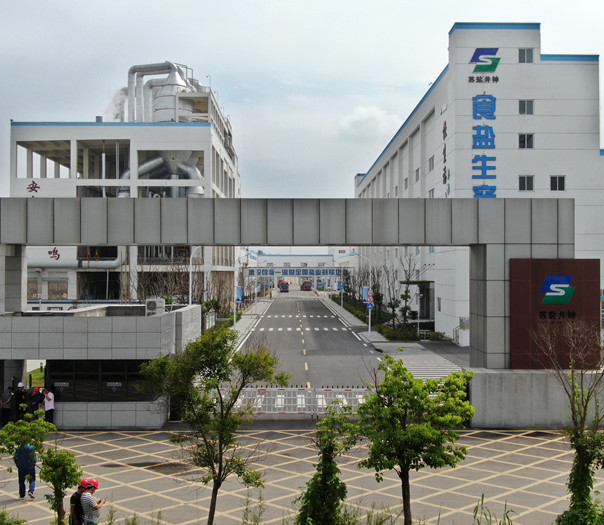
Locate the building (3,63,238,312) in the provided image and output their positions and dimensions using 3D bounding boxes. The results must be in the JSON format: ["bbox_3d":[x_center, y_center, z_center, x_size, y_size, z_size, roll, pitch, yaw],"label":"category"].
[{"bbox_3d":[-26.118,-9.944,142.000,27.200,36.000,54.000,0,-1,-1],"label":"building"}]

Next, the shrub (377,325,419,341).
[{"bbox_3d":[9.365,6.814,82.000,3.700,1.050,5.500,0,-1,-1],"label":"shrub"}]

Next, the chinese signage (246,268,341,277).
[{"bbox_3d":[-1.943,3.532,300.000,34.500,2.700,0.400,0,-1,-1],"label":"chinese signage"}]

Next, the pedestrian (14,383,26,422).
[{"bbox_3d":[-11.522,5.835,34.800,0.420,1.790,0.500,0,-1,9],"label":"pedestrian"}]

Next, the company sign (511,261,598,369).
[{"bbox_3d":[10.720,2.194,35.900,3.790,4.650,0.250,0,-1,-1],"label":"company sign"}]

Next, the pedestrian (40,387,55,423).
[{"bbox_3d":[-10.213,5.887,34.150,0.480,1.670,0.500,0,-1,-12],"label":"pedestrian"}]

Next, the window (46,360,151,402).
[{"bbox_3d":[-8.154,4.776,34.200,4.280,1.700,0.130,0,-1,-1],"label":"window"}]

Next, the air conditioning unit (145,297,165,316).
[{"bbox_3d":[-7.469,2.507,43.450,0.960,1.250,0.370,0,-1,-1],"label":"air conditioning unit"}]

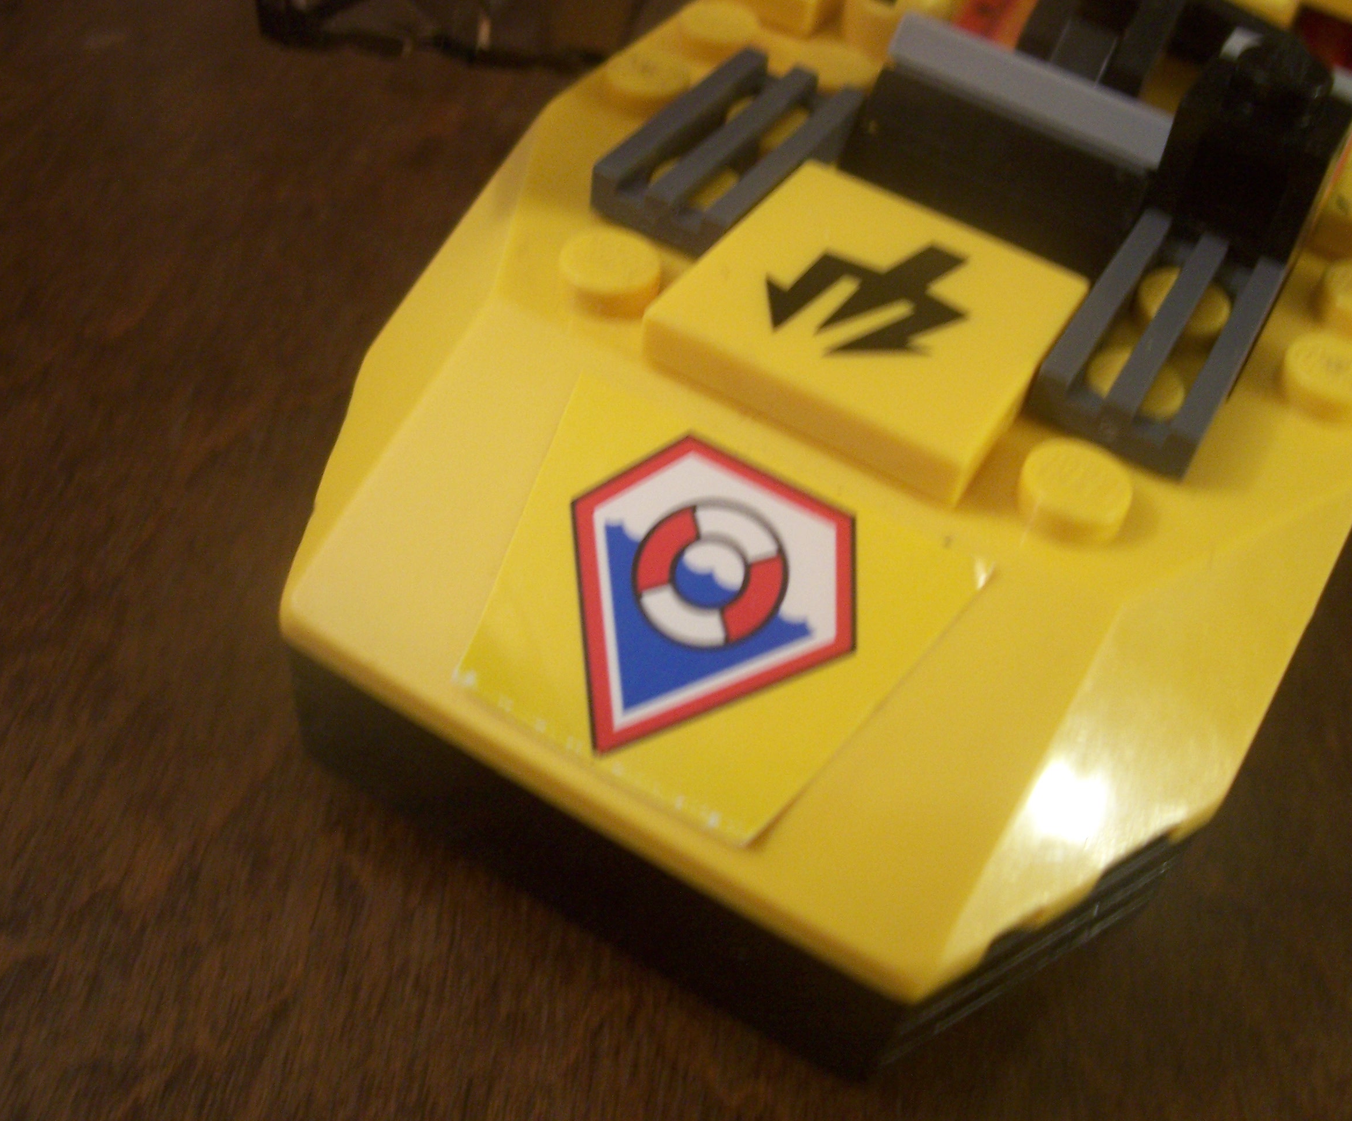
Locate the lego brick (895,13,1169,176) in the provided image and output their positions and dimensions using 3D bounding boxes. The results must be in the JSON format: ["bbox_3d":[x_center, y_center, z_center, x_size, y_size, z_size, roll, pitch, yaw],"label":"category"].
[{"bbox_3d":[0.019,-0.025,0.078,0.016,0.003,0.003,28,51,15],"label":"lego brick"}]

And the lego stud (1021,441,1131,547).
[{"bbox_3d":[0.017,-0.003,0.065,0.005,0.002,0.005,4,49,-5],"label":"lego stud"}]

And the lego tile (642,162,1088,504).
[{"bbox_3d":[0.009,-0.011,0.070,0.016,0.003,0.016,28,51,15],"label":"lego tile"}]

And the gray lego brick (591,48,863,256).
[{"bbox_3d":[0.003,-0.022,0.078,0.008,0.003,0.016,28,51,15],"label":"gray lego brick"}]

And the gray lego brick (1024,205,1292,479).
[{"bbox_3d":[0.024,-0.011,0.072,0.008,0.003,0.016,28,51,15],"label":"gray lego brick"}]

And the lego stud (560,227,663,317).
[{"bbox_3d":[-0.003,-0.014,0.071,0.005,0.002,0.005,4,49,-5],"label":"lego stud"}]

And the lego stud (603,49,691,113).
[{"bbox_3d":[-0.002,-0.027,0.083,0.005,0.002,0.005,4,49,-5],"label":"lego stud"}]

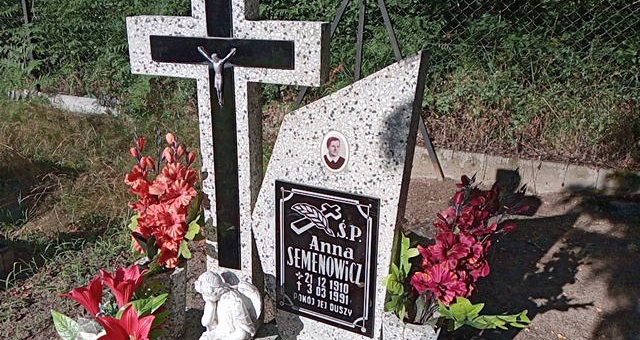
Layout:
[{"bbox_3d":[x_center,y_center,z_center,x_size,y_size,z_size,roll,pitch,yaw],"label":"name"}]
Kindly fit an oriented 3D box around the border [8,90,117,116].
[{"bbox_3d":[-2.313,-0.593,4.650,1.250,0.160,0.140,9,21,22],"label":"border"}]

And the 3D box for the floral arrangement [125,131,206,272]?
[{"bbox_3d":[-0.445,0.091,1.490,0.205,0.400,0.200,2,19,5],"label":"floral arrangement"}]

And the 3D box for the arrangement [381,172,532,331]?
[{"bbox_3d":[0.356,0.207,1.350,0.360,0.385,0.270,9,21,22],"label":"arrangement"}]

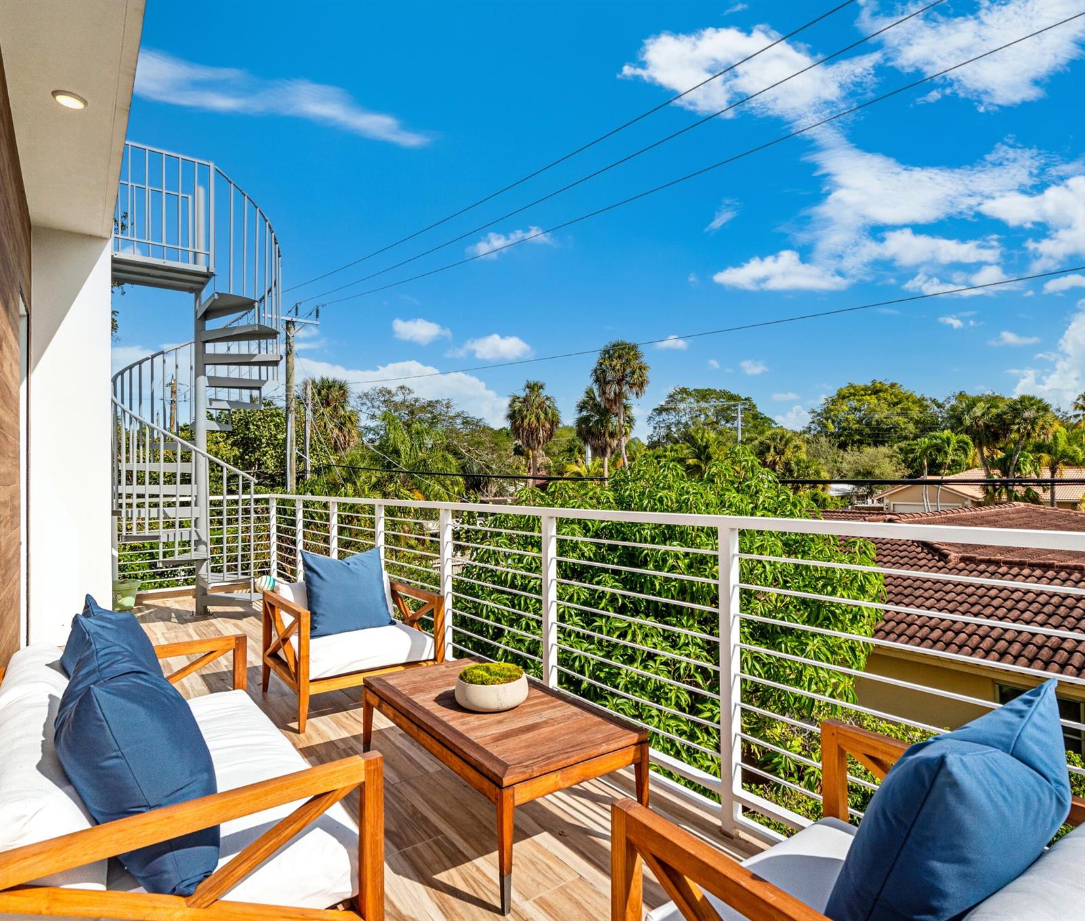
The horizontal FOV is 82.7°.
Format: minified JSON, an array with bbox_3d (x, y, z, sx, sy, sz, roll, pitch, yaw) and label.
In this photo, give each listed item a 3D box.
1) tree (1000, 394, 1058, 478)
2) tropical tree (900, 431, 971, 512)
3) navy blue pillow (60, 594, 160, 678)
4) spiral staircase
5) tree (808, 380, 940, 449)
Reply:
[{"bbox_3d":[29.249,0.700,36.884,2.710,9.220,2.710,-2,-2,38],"label":"tree"},{"bbox_3d":[23.026,1.800,35.910,3.630,7.150,3.000,-2,-2,33],"label":"tropical tree"},{"bbox_3d":[-1.393,0.668,2.004,0.210,0.450,0.450,-23,10,-29],"label":"navy blue pillow"},{"bbox_3d":[-3.211,-0.568,5.824,1.420,4.020,1.420,0,-2,-37],"label":"spiral staircase"},{"bbox_3d":[32.369,-0.988,59.828,11.330,13.670,11.500,-2,-2,28],"label":"tree"}]

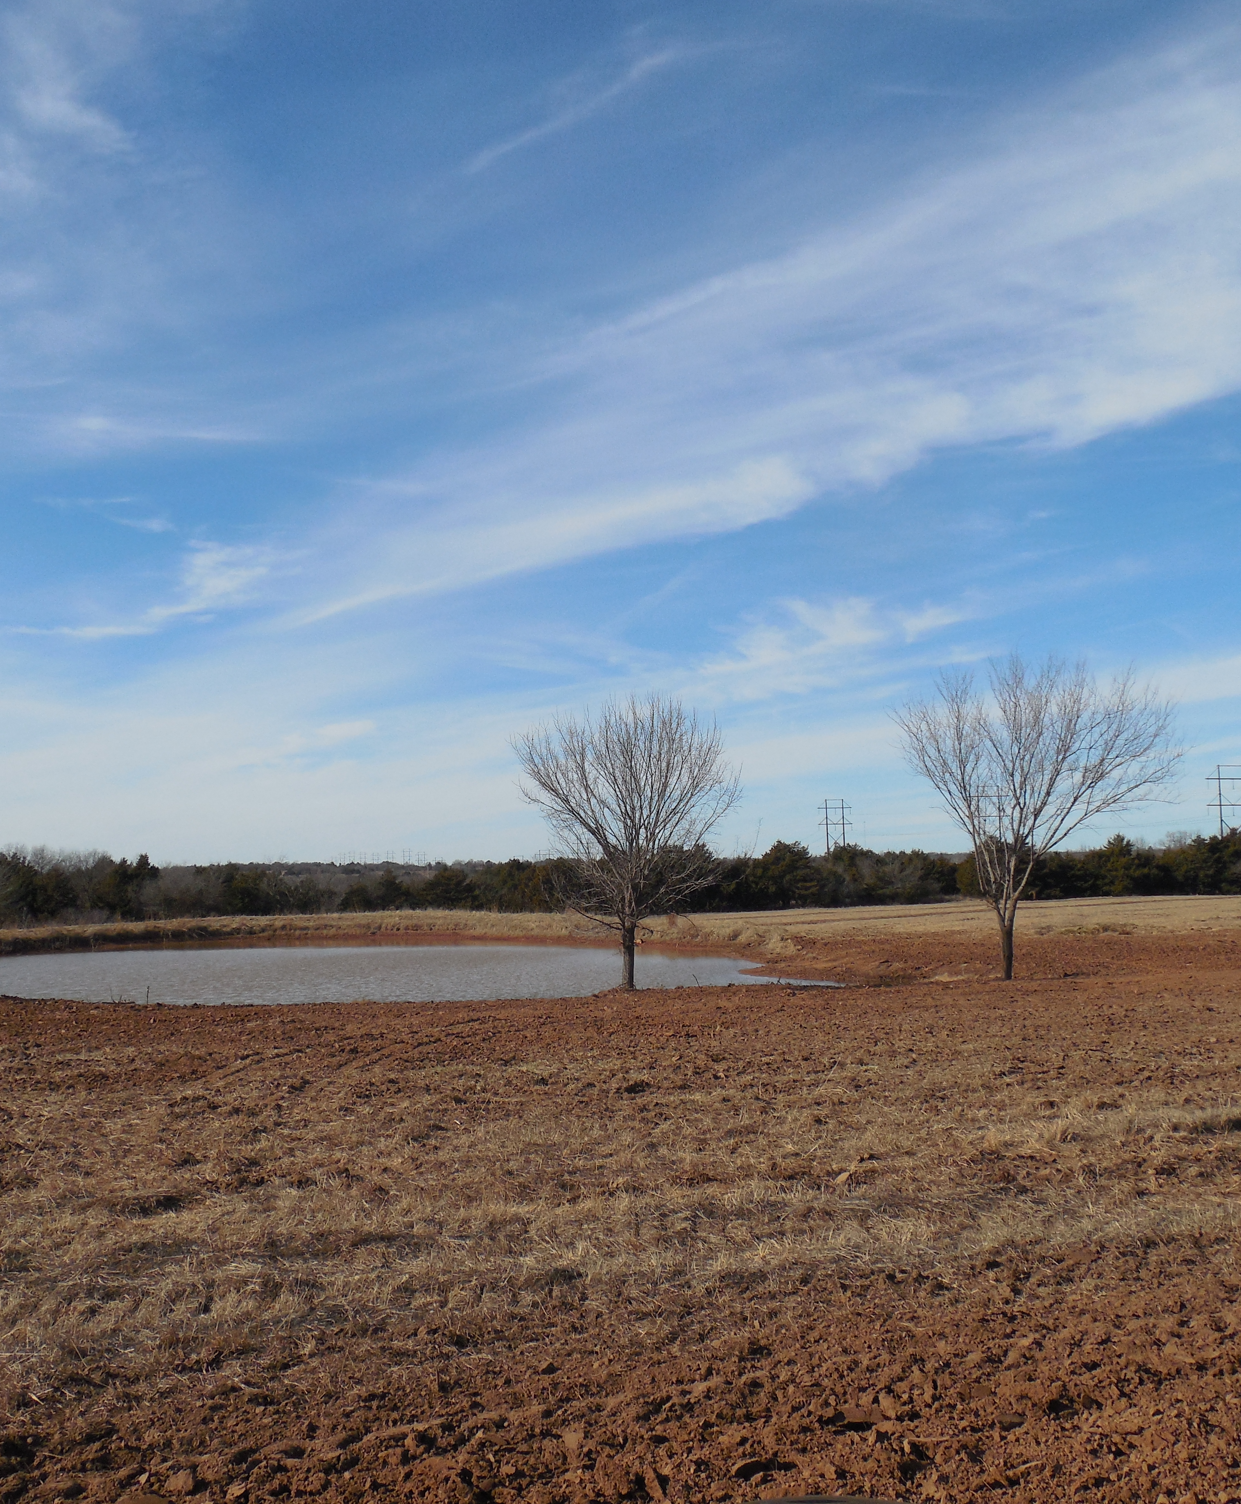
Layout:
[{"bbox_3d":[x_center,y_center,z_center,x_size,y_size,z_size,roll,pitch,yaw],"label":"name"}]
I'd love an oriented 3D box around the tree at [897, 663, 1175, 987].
[{"bbox_3d":[9.820,1.526,34.000,6.520,7.650,6.190,-1,-4,0],"label":"tree"}]

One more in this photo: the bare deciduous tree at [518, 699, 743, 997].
[{"bbox_3d":[0.180,2.065,33.200,5.100,6.750,5.210,-1,-4,0],"label":"bare deciduous tree"}]

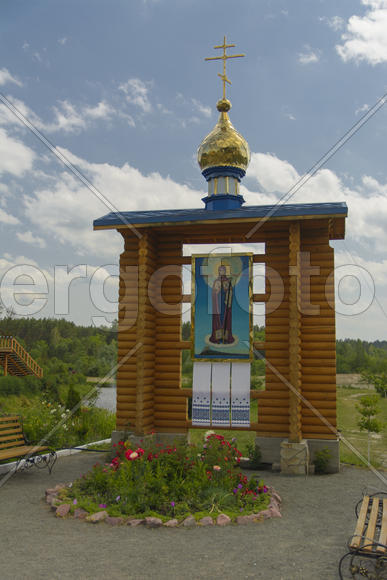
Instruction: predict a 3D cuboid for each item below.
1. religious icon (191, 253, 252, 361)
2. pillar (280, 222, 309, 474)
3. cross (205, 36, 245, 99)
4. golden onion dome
[{"bbox_3d":[0.542,0.320,10.703,1.140,1.990,0.070,-1,-8,13],"label":"religious icon"},{"bbox_3d":[1.748,0.966,10.110,0.417,4.274,0.470,-1,-8,13],"label":"pillar"},{"bbox_3d":[0.544,-3.845,10.027,0.697,1.140,0.045,-1,-7,12],"label":"cross"},{"bbox_3d":[0.526,-2.650,9.884,0.870,1.250,0.870,-1,-7,12],"label":"golden onion dome"}]

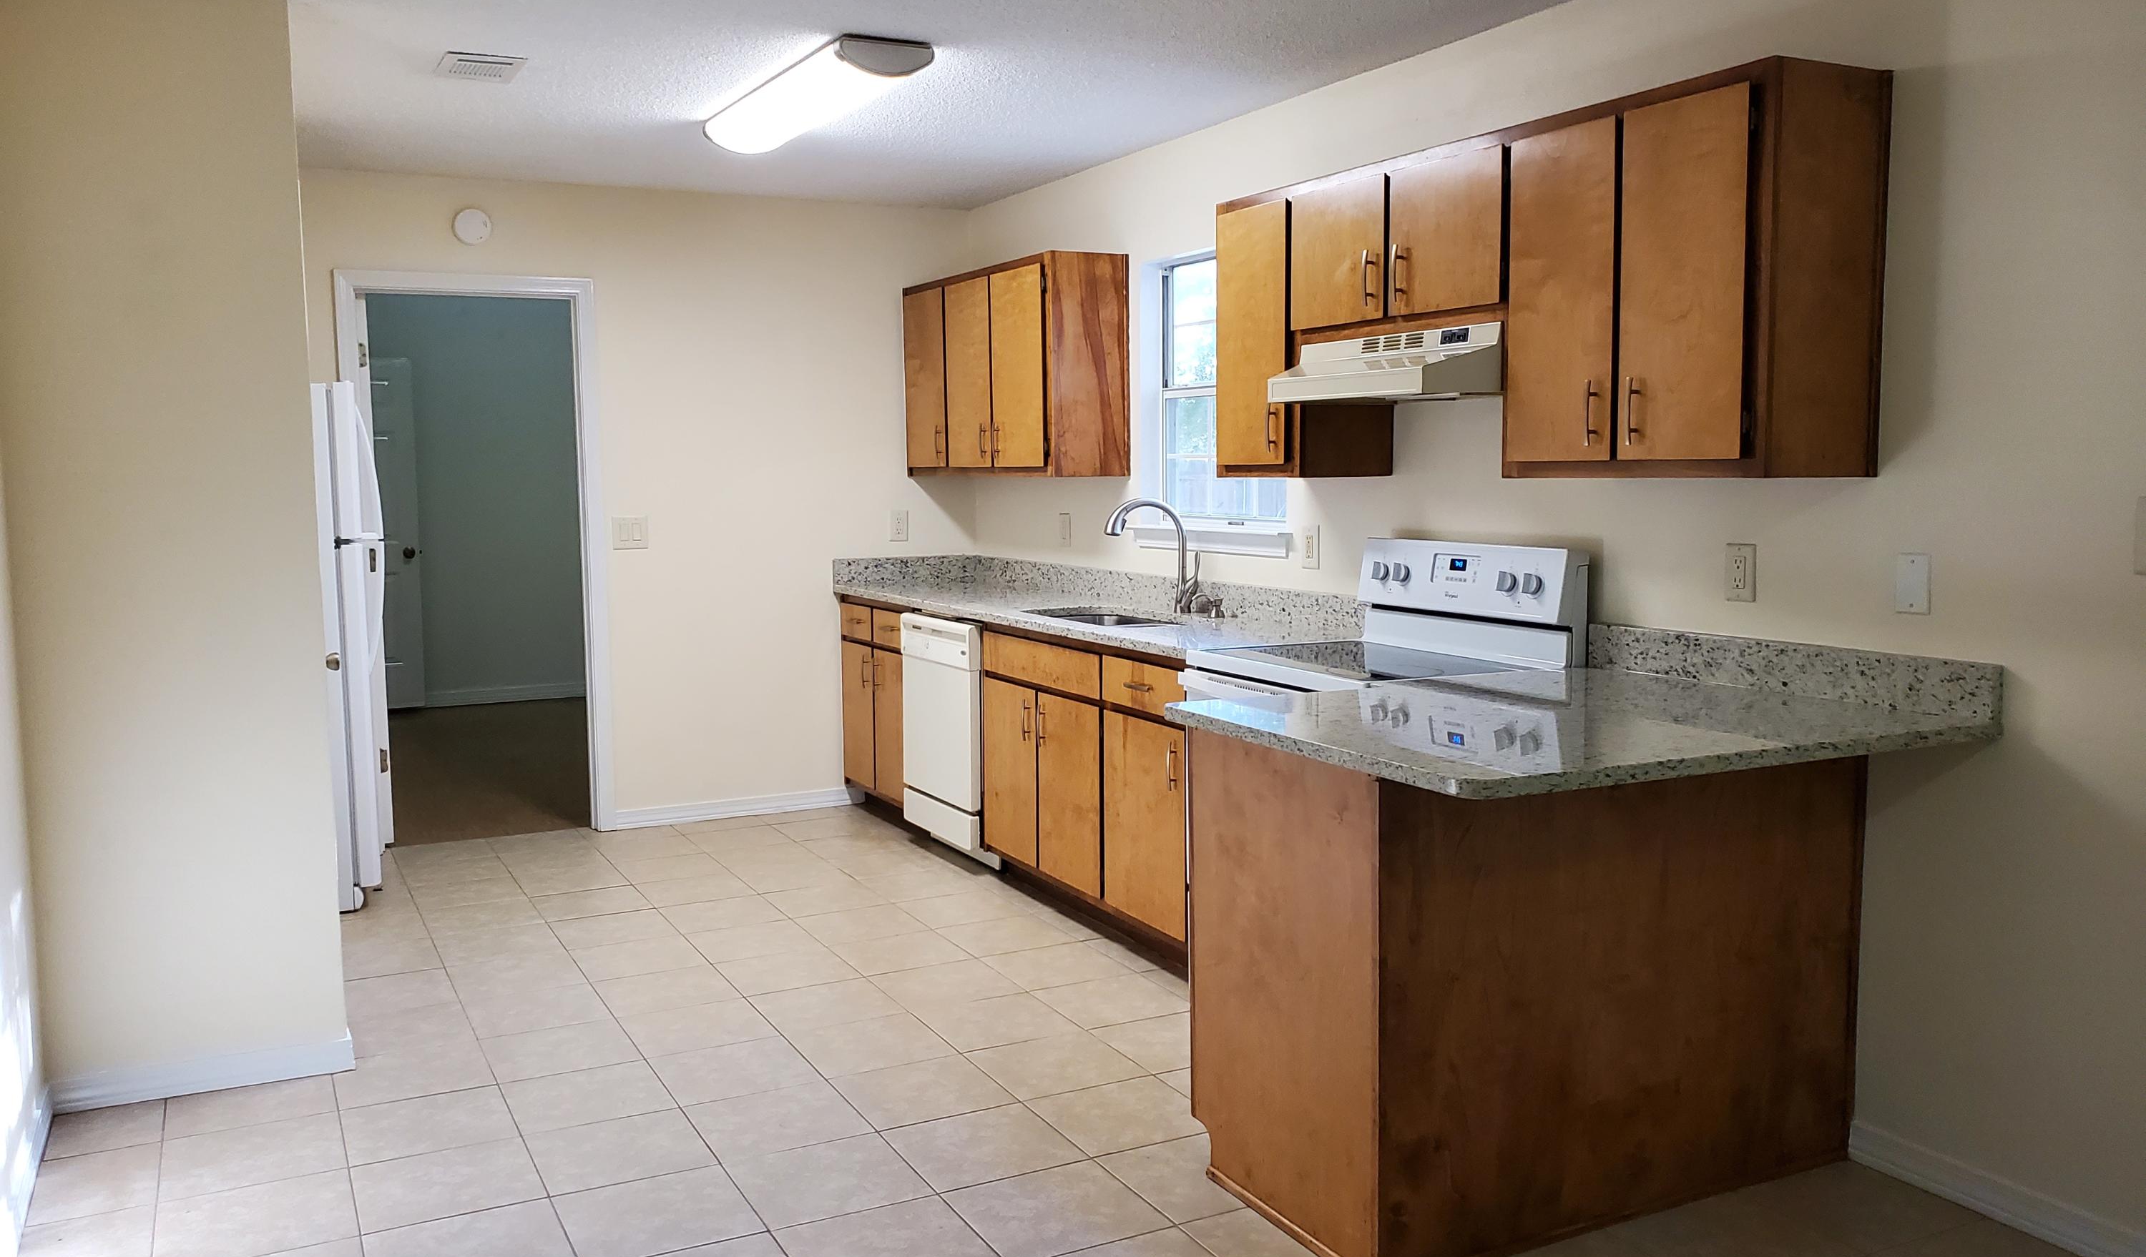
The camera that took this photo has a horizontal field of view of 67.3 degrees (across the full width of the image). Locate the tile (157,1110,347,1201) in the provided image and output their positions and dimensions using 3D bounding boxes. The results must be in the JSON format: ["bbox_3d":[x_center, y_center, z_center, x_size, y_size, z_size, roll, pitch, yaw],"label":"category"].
[{"bbox_3d":[-1.682,1.086,3.315,0.330,0.010,0.330,-3,6,-27],"label":"tile"}]

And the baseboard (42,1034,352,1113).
[{"bbox_3d":[-1.942,1.007,3.617,0.610,0.080,0.015,-3,6,-28],"label":"baseboard"}]

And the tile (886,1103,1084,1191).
[{"bbox_3d":[-0.186,1.069,3.321,0.330,0.012,0.330,-3,6,-27],"label":"tile"}]

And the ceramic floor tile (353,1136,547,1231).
[{"bbox_3d":[-1.217,1.085,3.137,0.328,0.012,0.325,-3,6,-27],"label":"ceramic floor tile"}]

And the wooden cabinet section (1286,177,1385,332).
[{"bbox_3d":[0.666,-0.938,4.052,0.040,0.341,0.379,-3,6,-28],"label":"wooden cabinet section"}]

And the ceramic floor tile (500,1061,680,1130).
[{"bbox_3d":[-1.090,1.054,3.629,0.331,0.010,0.331,-3,6,-27],"label":"ceramic floor tile"}]

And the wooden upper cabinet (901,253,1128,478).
[{"bbox_3d":[-0.267,-0.969,6.212,0.335,0.770,1.370,-3,6,-27],"label":"wooden upper cabinet"}]

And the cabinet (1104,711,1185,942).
[{"bbox_3d":[0.398,0.530,4.593,0.450,0.573,0.450,-3,6,-27],"label":"cabinet"}]

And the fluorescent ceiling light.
[{"bbox_3d":[-0.726,-1.462,4.520,0.260,0.090,1.180,-3,6,-28],"label":"fluorescent ceiling light"}]

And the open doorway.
[{"bbox_3d":[-2.197,-0.231,5.987,0.890,2.110,0.130,-3,6,-28],"label":"open doorway"}]

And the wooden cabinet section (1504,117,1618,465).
[{"bbox_3d":[1.026,-0.696,3.392,0.040,0.685,0.299,-3,6,-28],"label":"wooden cabinet section"}]

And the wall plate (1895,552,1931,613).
[{"bbox_3d":[1.580,-0.084,3.034,0.006,0.114,0.070,-3,6,-28],"label":"wall plate"}]

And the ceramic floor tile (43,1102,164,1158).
[{"bbox_3d":[-2.041,1.062,3.409,0.215,0.012,0.263,-3,6,-27],"label":"ceramic floor tile"}]

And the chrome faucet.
[{"bbox_3d":[0.254,-0.228,5.126,0.300,0.375,0.140,-2,6,-20],"label":"chrome faucet"}]

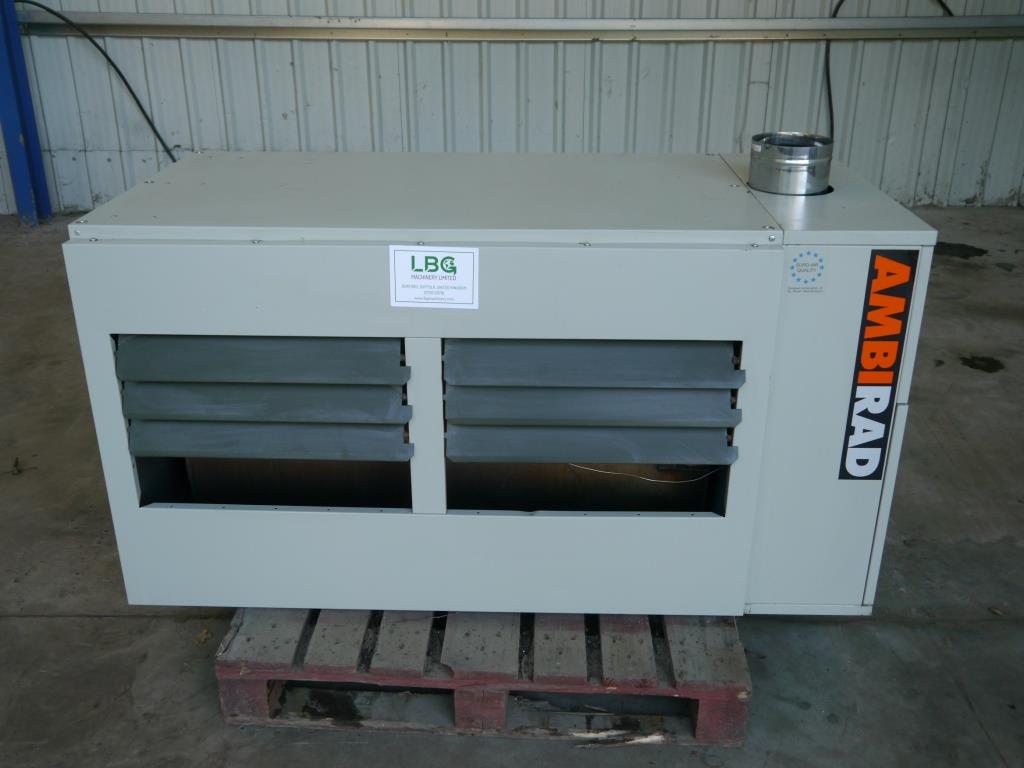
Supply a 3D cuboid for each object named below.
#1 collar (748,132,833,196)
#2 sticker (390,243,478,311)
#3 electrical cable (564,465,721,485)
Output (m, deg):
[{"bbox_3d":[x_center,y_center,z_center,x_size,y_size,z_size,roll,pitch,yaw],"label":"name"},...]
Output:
[{"bbox_3d":[0.559,-0.443,2.017,0.155,0.095,0.155,1,24,1],"label":"collar"},{"bbox_3d":[-0.134,-0.183,1.742,0.153,0.111,0.002,1,24,1],"label":"sticker"},{"bbox_3d":[0.259,0.174,1.937,0.300,0.042,0.045,1,24,1],"label":"electrical cable"}]

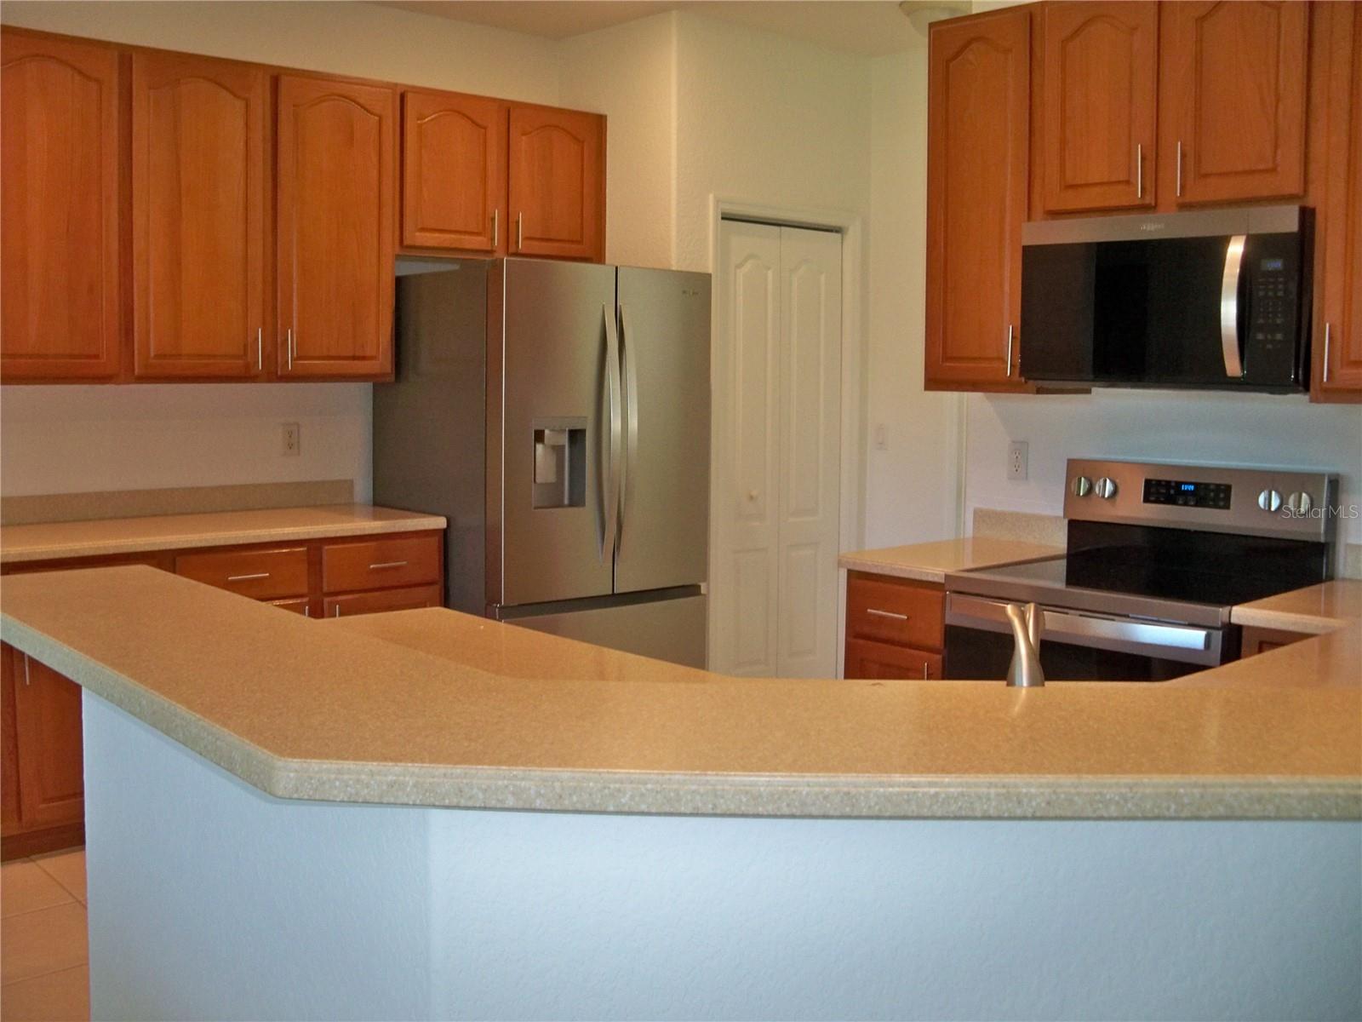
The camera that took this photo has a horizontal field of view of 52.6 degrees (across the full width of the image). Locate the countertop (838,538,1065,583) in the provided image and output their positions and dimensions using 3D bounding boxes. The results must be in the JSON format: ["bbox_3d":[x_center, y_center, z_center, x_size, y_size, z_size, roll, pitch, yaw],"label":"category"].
[{"bbox_3d":[0.812,0.141,3.954,0.656,0.038,0.377,-4,8,-41],"label":"countertop"}]

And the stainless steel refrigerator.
[{"bbox_3d":[-0.522,0.002,5.212,0.912,1.791,0.890,-4,8,-41],"label":"stainless steel refrigerator"}]

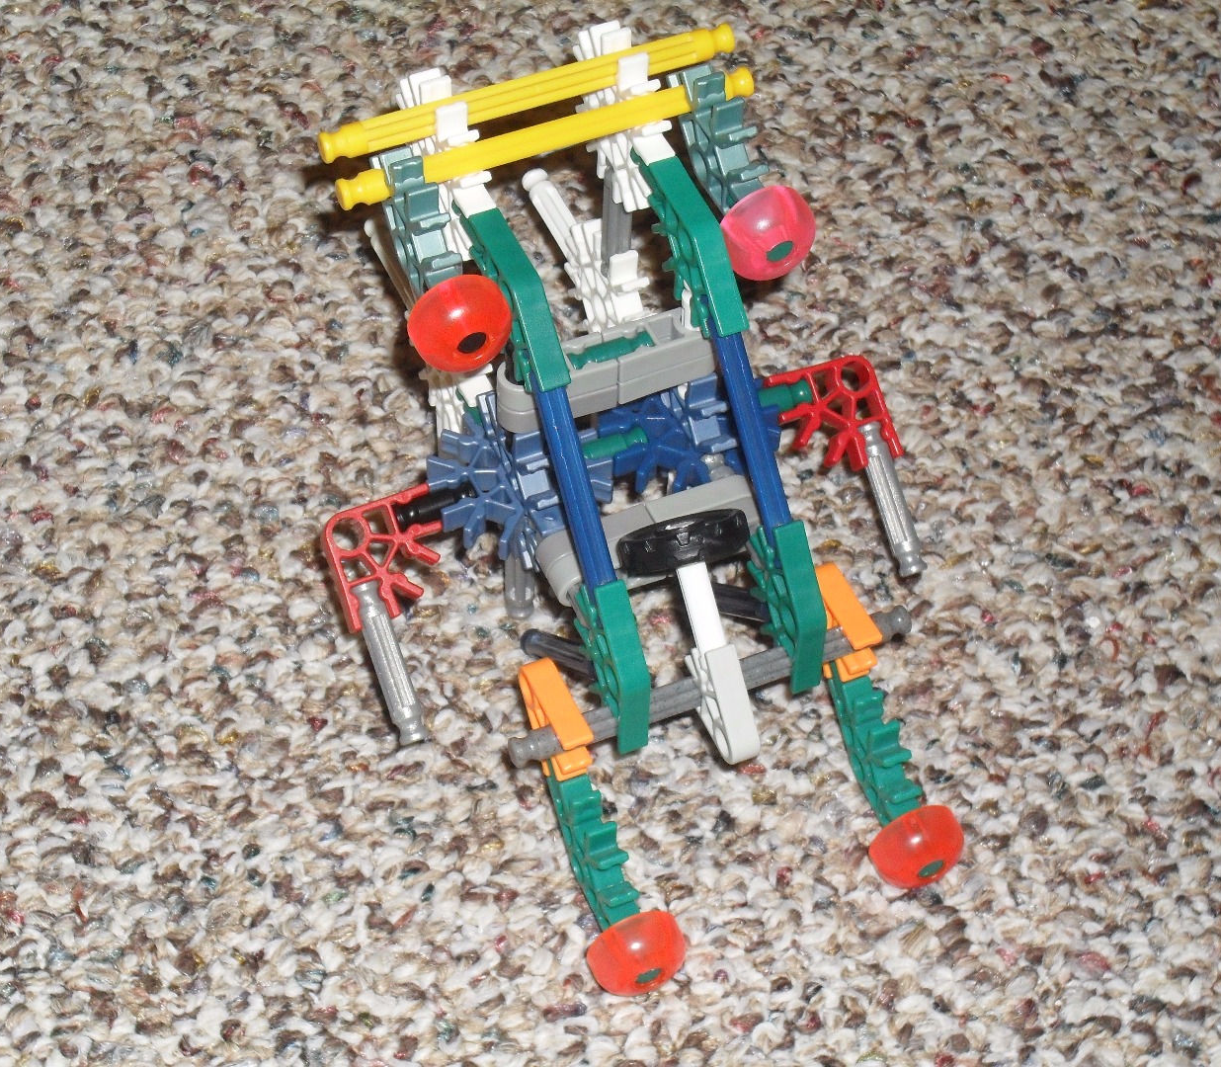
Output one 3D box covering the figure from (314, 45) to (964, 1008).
[{"bbox_3d":[0.003,-0.019,0.542,0.122,0.115,0.182,-18,55,-13],"label":"figure"}]

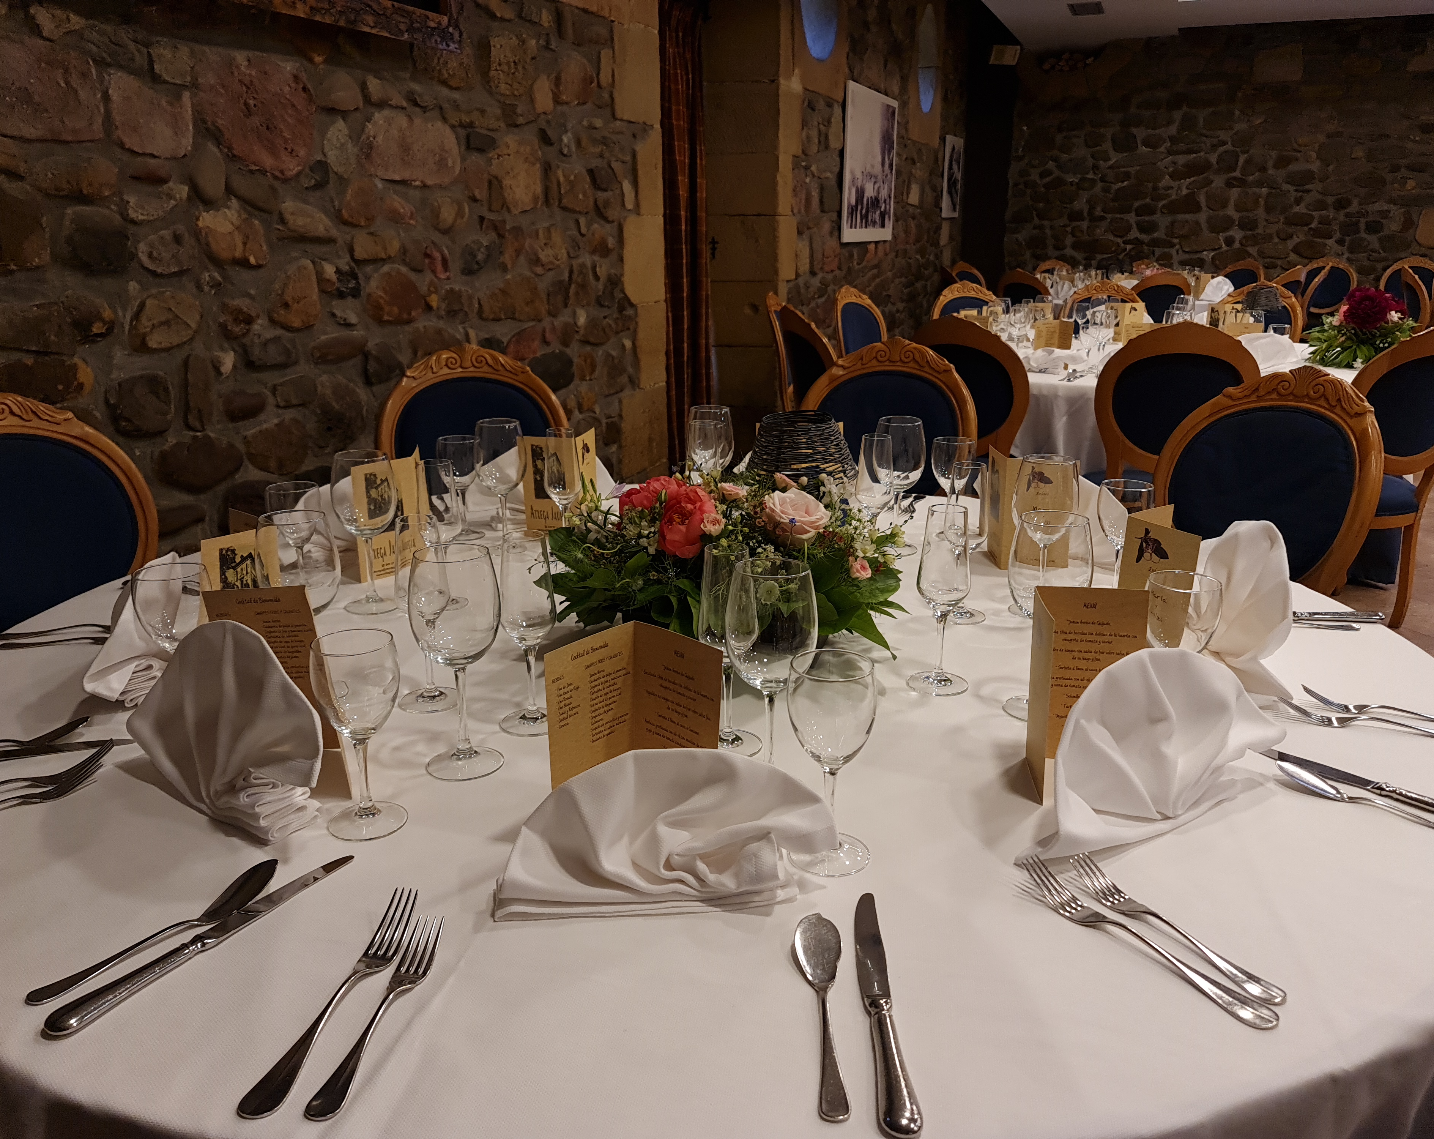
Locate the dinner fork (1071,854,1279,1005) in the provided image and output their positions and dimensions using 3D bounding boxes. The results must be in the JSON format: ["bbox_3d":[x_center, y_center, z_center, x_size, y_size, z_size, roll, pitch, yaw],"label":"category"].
[{"bbox_3d":[0.333,0.257,0.798,0.024,0.022,0.176,-10,20,-30],"label":"dinner fork"}]

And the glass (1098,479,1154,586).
[{"bbox_3d":[0.535,-0.032,1.449,0.068,0.161,0.068,0,17,0],"label":"glass"}]

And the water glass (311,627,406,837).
[{"bbox_3d":[-0.303,0.140,0.936,0.072,0.167,0.072,0,17,0],"label":"water glass"}]

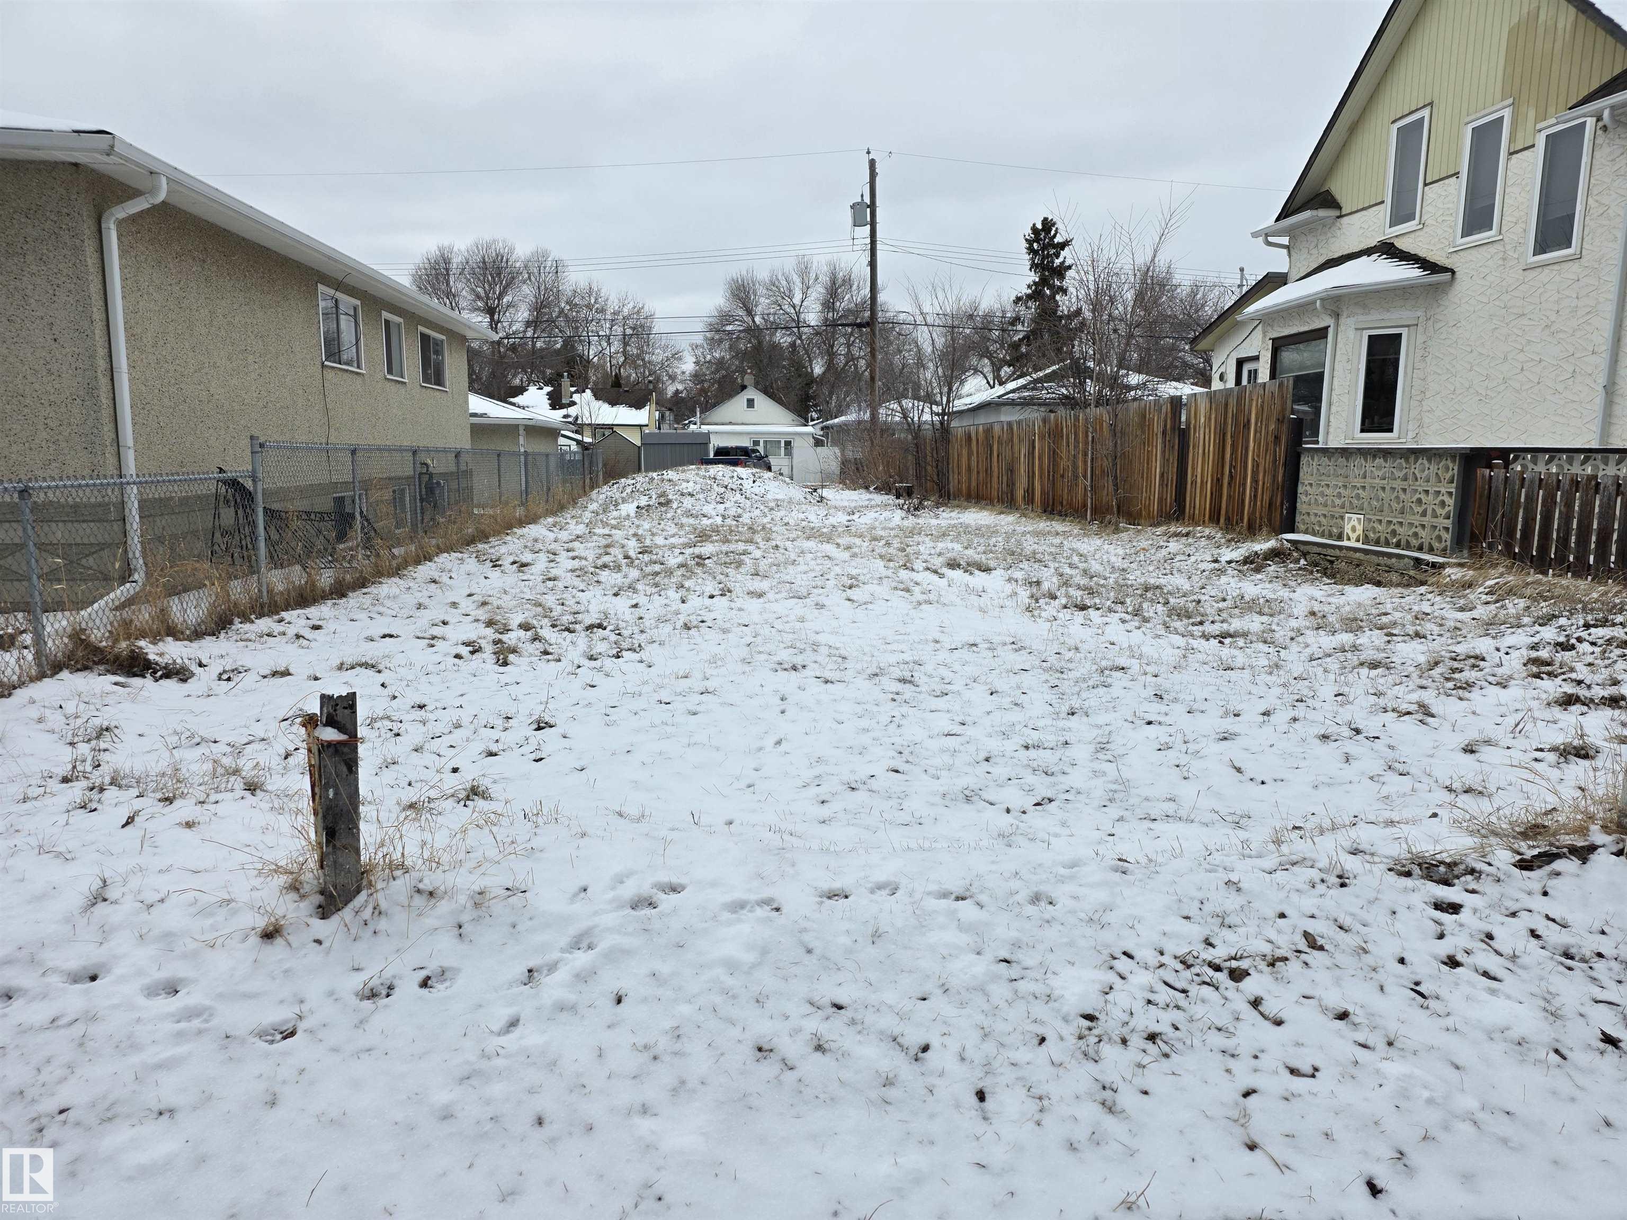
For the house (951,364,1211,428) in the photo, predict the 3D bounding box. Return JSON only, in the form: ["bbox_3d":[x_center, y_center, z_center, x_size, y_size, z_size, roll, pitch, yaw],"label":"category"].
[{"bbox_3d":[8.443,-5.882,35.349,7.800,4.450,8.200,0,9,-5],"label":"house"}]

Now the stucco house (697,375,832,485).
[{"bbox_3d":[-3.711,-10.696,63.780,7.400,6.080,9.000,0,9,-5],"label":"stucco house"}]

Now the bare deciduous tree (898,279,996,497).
[{"bbox_3d":[3.905,-6.442,31.239,2.800,6.260,2.700,0,9,-5],"label":"bare deciduous tree"}]

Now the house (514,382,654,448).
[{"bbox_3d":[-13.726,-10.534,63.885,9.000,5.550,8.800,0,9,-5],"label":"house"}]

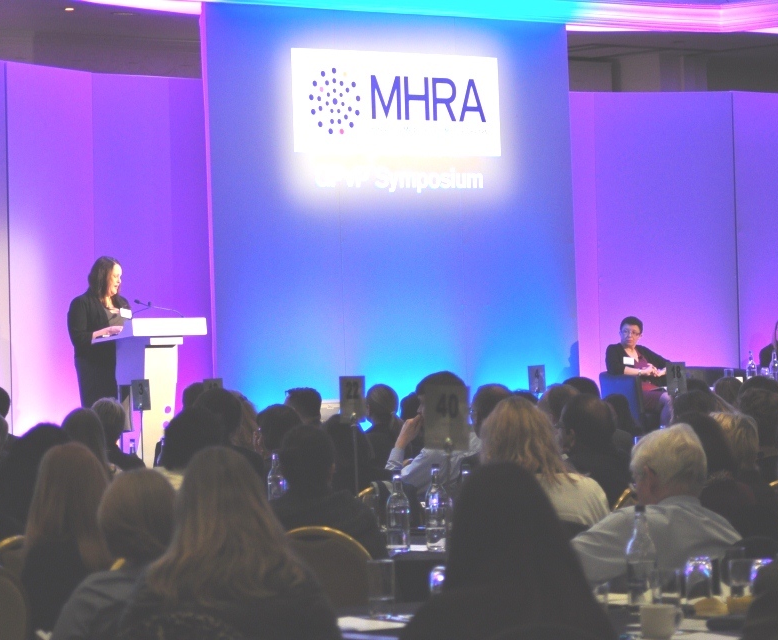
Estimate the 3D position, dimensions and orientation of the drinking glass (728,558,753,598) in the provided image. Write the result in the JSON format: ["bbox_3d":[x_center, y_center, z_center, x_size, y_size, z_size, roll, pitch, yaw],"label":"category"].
[{"bbox_3d":[0.900,0.683,7.170,0.070,0.140,0.070,-2,-1,0],"label":"drinking glass"}]

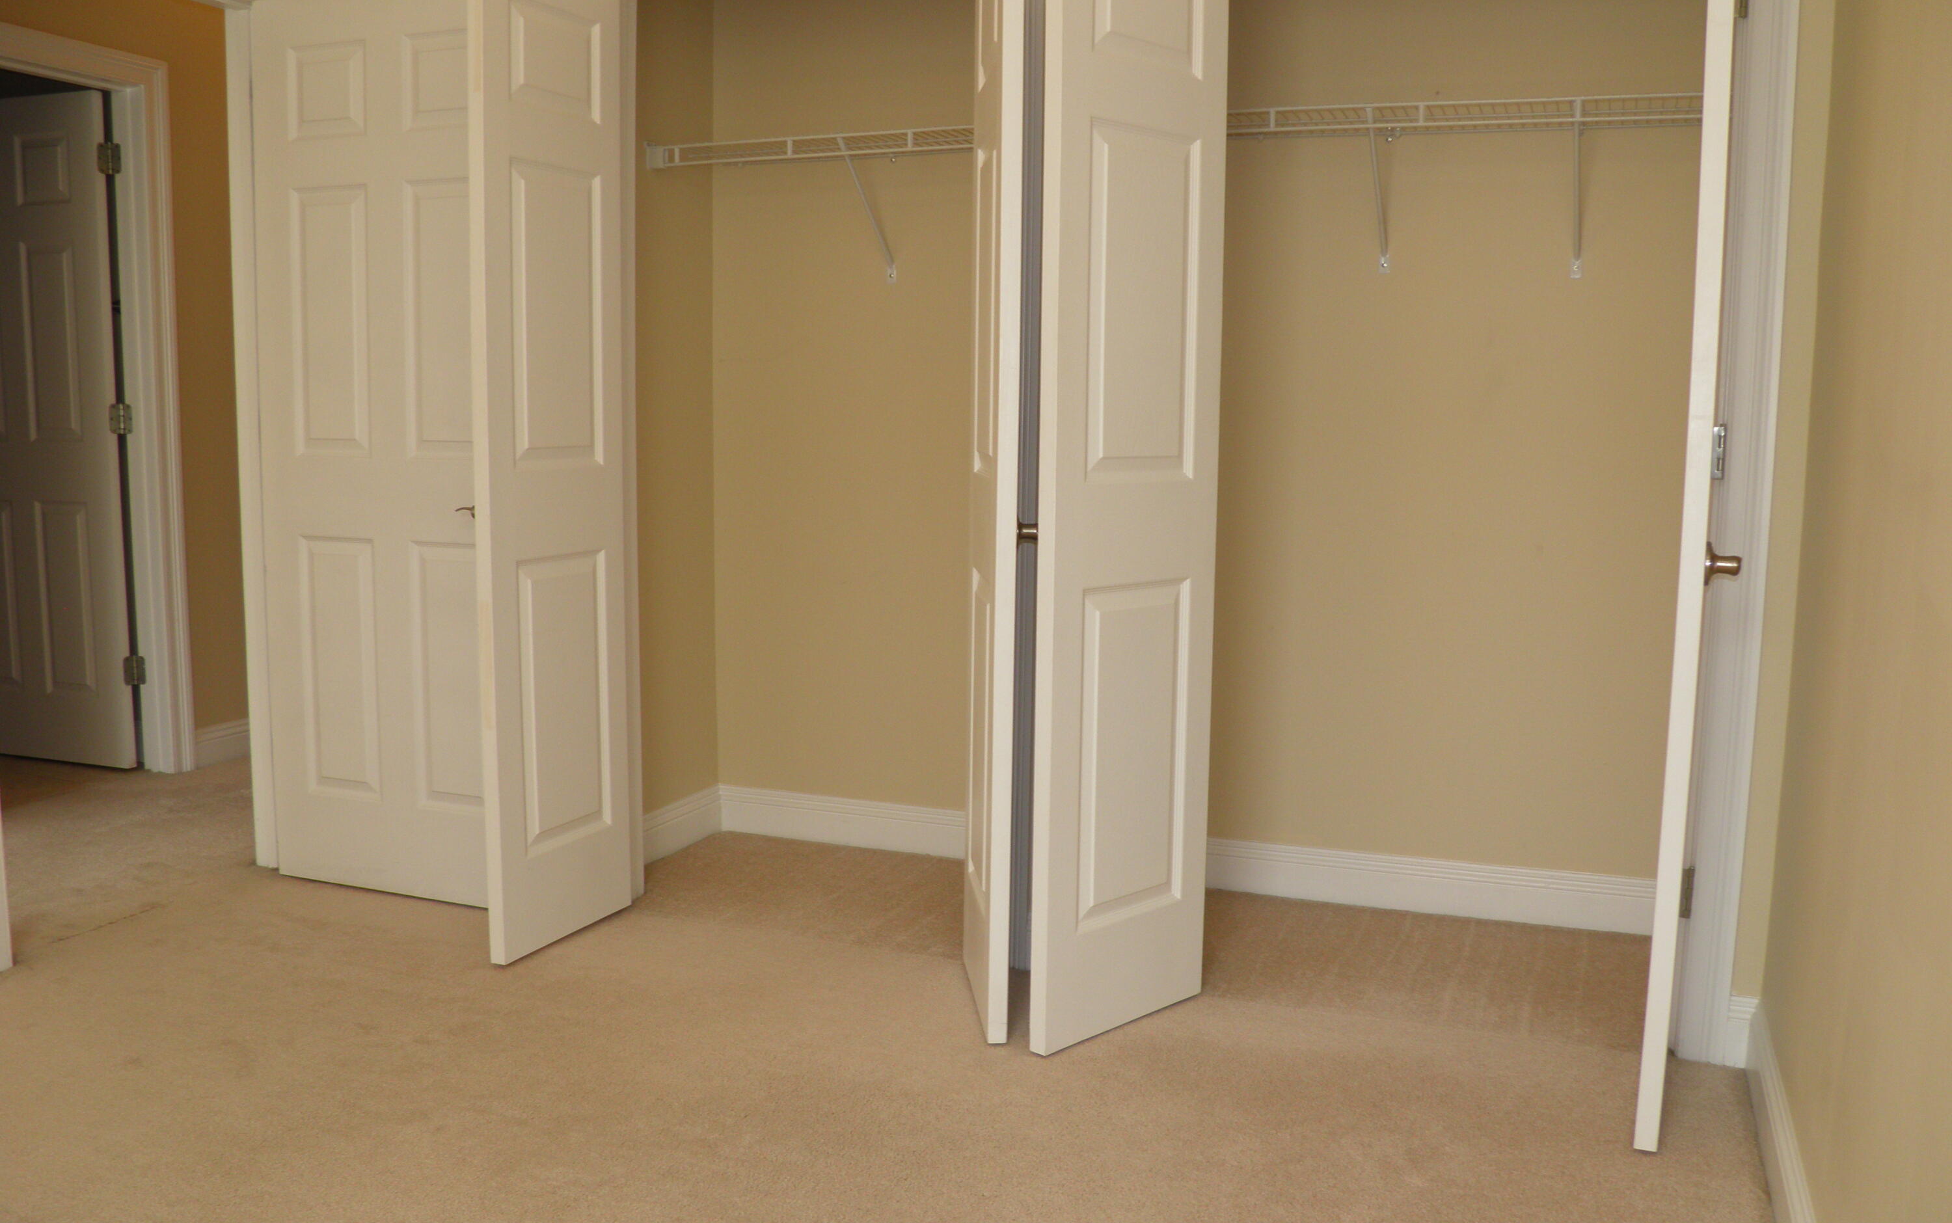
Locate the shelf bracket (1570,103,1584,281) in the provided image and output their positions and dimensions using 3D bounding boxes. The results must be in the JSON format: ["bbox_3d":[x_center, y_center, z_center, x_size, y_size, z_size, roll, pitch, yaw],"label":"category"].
[{"bbox_3d":[1.221,-0.852,3.208,0.025,0.317,0.295,3,7,22],"label":"shelf bracket"}]

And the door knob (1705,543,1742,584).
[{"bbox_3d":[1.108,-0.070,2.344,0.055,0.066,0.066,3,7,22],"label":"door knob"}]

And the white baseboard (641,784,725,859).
[{"bbox_3d":[-0.764,0.550,4.041,0.018,0.126,0.430,3,7,22],"label":"white baseboard"}]

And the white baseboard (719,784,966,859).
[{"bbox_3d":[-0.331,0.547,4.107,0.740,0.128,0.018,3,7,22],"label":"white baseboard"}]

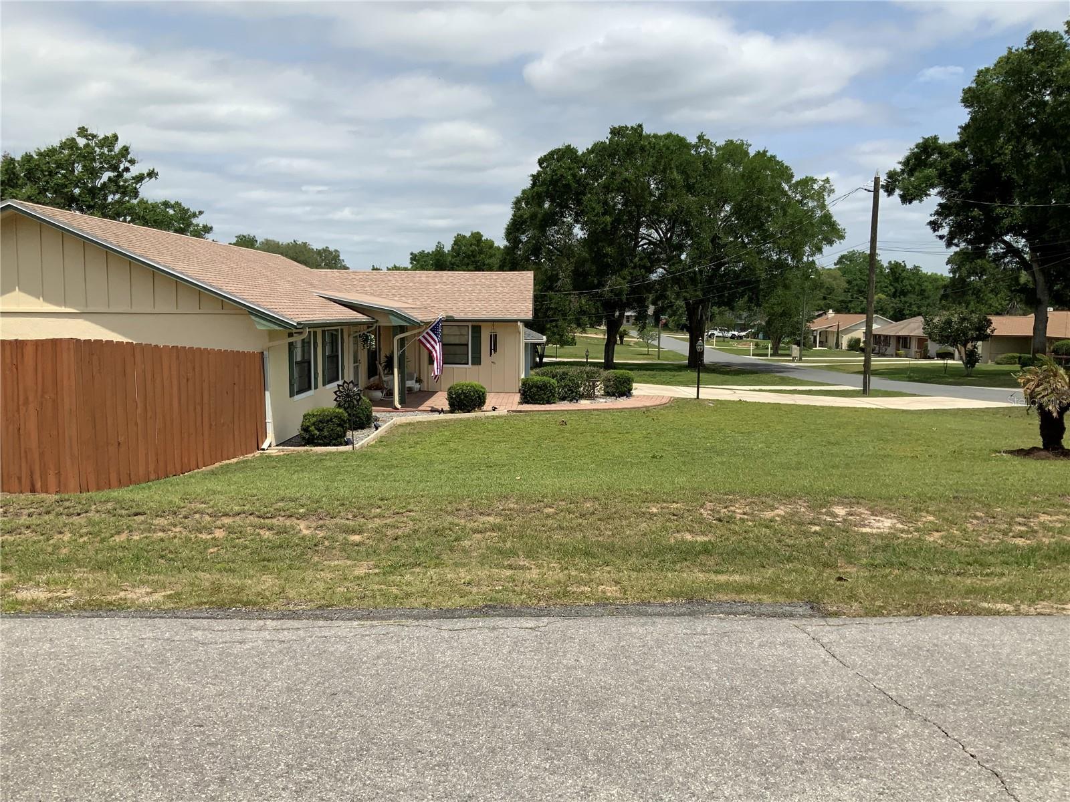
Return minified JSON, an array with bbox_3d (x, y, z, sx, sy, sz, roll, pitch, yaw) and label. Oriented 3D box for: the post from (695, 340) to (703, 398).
[{"bbox_3d":[5.582,-1.117,30.595,0.260,2.090,0.260,0,6,0],"label":"post"}]

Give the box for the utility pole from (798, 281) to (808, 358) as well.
[{"bbox_3d":[21.450,-7.634,71.557,0.300,8.800,0.300,0,6,0],"label":"utility pole"}]

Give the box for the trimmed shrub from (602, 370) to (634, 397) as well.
[{"bbox_3d":[2.711,-0.595,29.057,1.020,0.850,1.050,0,6,0],"label":"trimmed shrub"}]

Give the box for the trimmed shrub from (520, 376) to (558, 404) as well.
[{"bbox_3d":[0.137,-0.340,26.210,1.100,0.800,1.100,0,6,0],"label":"trimmed shrub"}]

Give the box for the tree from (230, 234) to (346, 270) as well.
[{"bbox_3d":[-25.875,-12.051,94.436,12.400,11.200,11.500,0,6,0],"label":"tree"}]

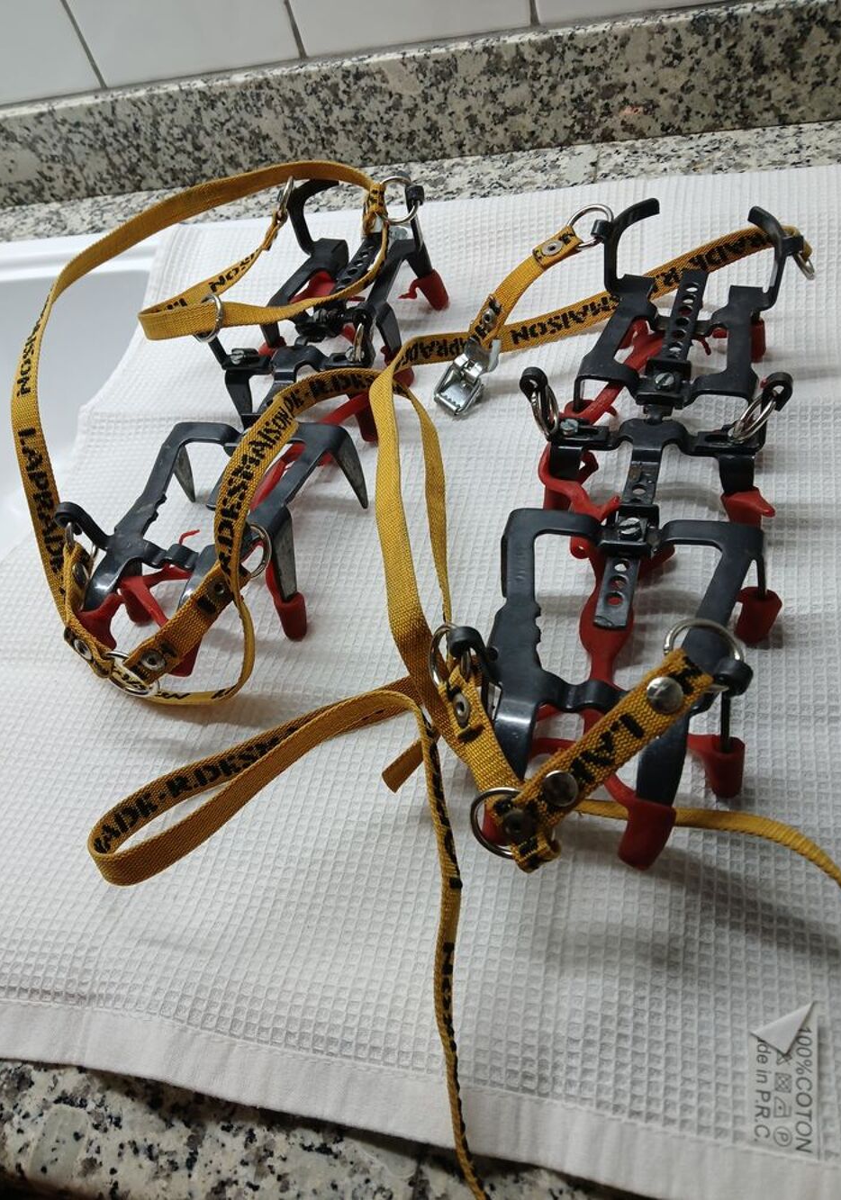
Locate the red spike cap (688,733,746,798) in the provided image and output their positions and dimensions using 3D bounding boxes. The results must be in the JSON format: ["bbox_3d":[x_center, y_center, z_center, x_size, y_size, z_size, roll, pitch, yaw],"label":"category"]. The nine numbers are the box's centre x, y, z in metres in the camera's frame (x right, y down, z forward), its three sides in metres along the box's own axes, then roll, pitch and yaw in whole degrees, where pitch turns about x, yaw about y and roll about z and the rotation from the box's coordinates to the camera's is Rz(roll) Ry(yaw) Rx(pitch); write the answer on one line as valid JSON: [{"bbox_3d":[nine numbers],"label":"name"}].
[{"bbox_3d":[0.102,0.056,0.307,0.019,0.024,0.013,2,32,20],"label":"red spike cap"}]

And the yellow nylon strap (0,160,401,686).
[{"bbox_3d":[-0.115,-0.093,0.427,0.200,0.098,0.280,1,56,16],"label":"yellow nylon strap"}]

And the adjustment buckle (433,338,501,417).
[{"bbox_3d":[0.024,-0.111,0.452,0.024,0.014,0.042,22,78,28],"label":"adjustment buckle"}]

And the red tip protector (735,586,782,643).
[{"bbox_3d":[0.126,0.005,0.338,0.016,0.022,0.012,6,47,14],"label":"red tip protector"}]

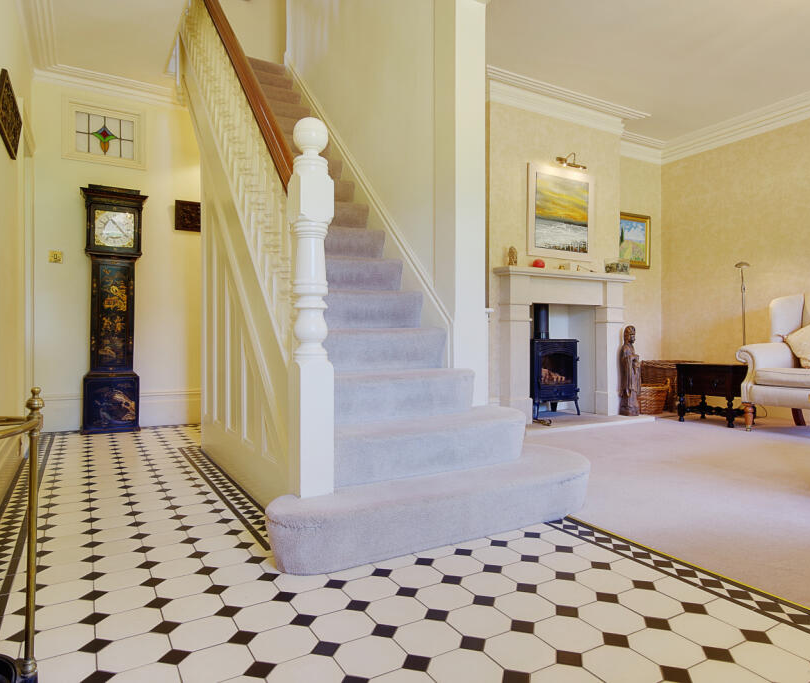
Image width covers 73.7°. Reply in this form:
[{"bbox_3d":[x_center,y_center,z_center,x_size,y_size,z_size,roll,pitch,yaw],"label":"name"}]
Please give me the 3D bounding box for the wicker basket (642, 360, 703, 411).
[{"bbox_3d":[2.620,0.430,5.250,0.370,0.480,0.430,0,0,-31],"label":"wicker basket"}]

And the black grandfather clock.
[{"bbox_3d":[-2.326,-0.247,4.329,0.470,1.940,0.240,0,0,-31],"label":"black grandfather clock"}]

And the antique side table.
[{"bbox_3d":[2.599,0.433,4.500,0.400,0.480,0.490,0,0,-31],"label":"antique side table"}]

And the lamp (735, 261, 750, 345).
[{"bbox_3d":[2.909,-0.005,4.654,0.230,1.350,0.230,0,0,-31],"label":"lamp"}]

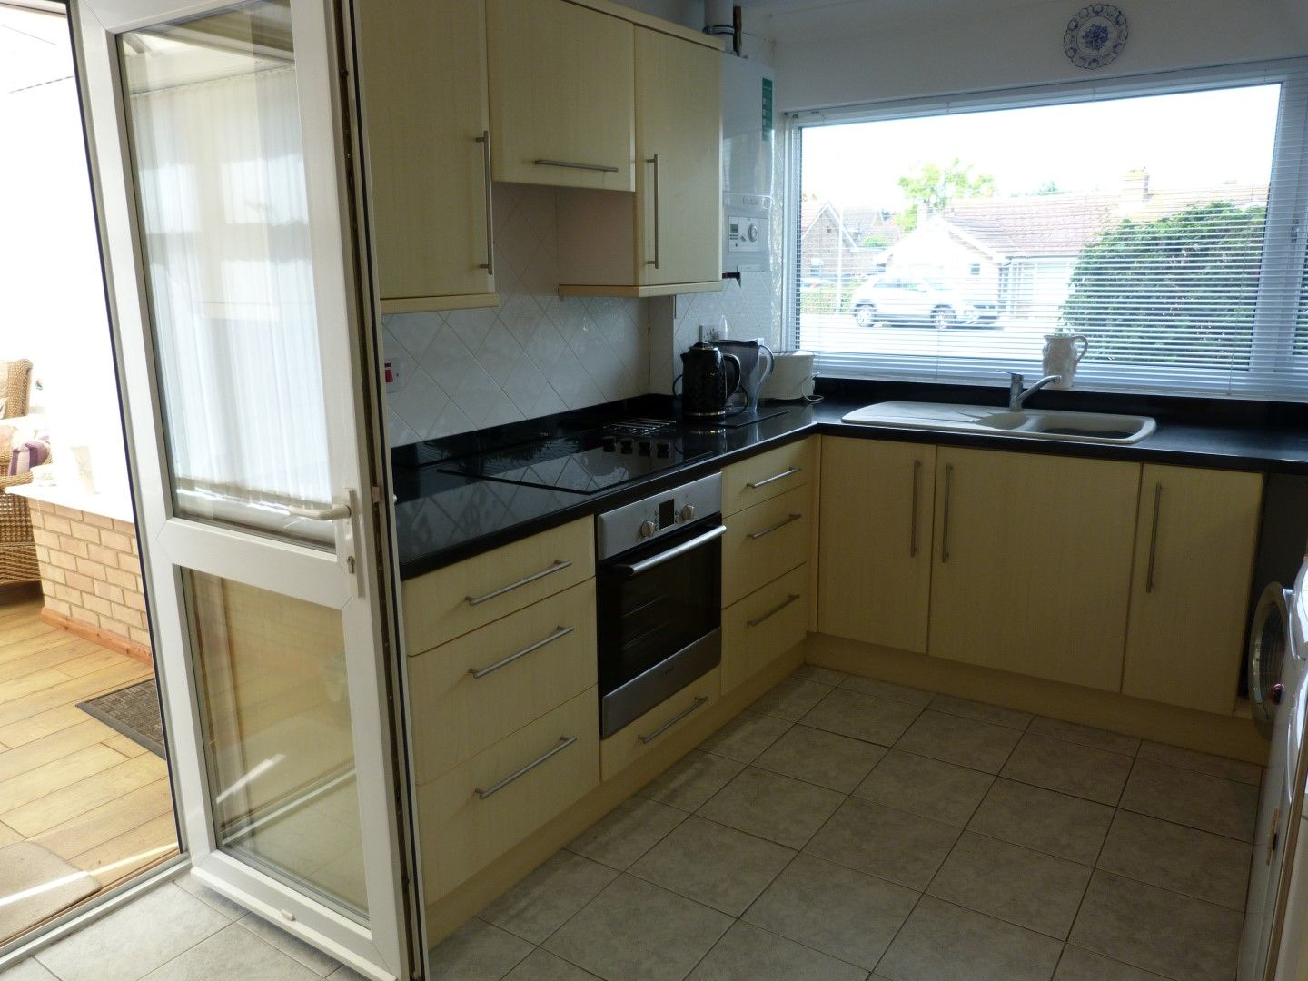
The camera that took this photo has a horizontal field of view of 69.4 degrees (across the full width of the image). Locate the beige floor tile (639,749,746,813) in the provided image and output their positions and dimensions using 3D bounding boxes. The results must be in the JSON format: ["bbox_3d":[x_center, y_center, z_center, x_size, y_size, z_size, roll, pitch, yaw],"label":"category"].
[{"bbox_3d":[0.120,0.848,2.762,0.186,0.010,0.314,7,15,34],"label":"beige floor tile"}]

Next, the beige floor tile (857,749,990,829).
[{"bbox_3d":[0.762,0.835,2.663,0.310,0.010,0.310,7,15,34],"label":"beige floor tile"}]

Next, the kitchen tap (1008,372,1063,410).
[{"bbox_3d":[1.347,-0.343,3.351,0.050,0.140,0.218,-8,14,-30],"label":"kitchen tap"}]

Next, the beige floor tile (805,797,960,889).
[{"bbox_3d":[0.585,0.894,2.411,0.310,0.010,0.310,7,15,34],"label":"beige floor tile"}]

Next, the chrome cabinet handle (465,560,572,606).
[{"bbox_3d":[-0.290,0.200,2.064,0.036,0.012,0.320,7,15,34],"label":"chrome cabinet handle"}]

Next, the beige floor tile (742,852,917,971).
[{"bbox_3d":[0.412,0.967,2.189,0.314,0.010,0.314,7,15,34],"label":"beige floor tile"}]

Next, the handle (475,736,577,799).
[{"bbox_3d":[-0.286,0.625,2.150,0.036,0.012,0.322,7,15,34],"label":"handle"}]

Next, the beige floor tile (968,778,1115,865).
[{"bbox_3d":[1.034,0.879,2.523,0.314,0.010,0.314,7,15,34],"label":"beige floor tile"}]

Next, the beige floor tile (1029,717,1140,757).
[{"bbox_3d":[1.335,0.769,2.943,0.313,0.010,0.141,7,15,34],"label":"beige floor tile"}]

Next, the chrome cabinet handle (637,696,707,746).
[{"bbox_3d":[0.059,0.644,2.666,0.036,0.012,0.326,7,15,34],"label":"chrome cabinet handle"}]

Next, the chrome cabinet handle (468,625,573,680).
[{"bbox_3d":[-0.288,0.355,2.096,0.036,0.012,0.320,7,15,34],"label":"chrome cabinet handle"}]

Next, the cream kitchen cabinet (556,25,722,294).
[{"bbox_3d":[-0.044,-1.012,3.019,0.310,0.755,0.493,7,15,34],"label":"cream kitchen cabinet"}]

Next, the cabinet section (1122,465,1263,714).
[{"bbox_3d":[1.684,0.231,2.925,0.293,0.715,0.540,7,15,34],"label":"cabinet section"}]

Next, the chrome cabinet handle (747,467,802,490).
[{"bbox_3d":[0.389,-0.041,3.026,0.036,0.012,0.326,7,15,34],"label":"chrome cabinet handle"}]

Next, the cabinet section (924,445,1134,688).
[{"bbox_3d":[1.317,0.185,3.174,0.595,0.715,0.540,7,15,34],"label":"cabinet section"}]

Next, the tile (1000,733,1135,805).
[{"bbox_3d":[1.214,0.819,2.778,0.314,0.010,0.314,7,15,34],"label":"tile"}]

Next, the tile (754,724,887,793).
[{"bbox_3d":[0.507,0.808,2.857,0.313,0.010,0.313,7,15,34],"label":"tile"}]

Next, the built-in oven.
[{"bbox_3d":[-0.174,0.269,2.741,0.570,0.595,0.595,7,15,34],"label":"built-in oven"}]

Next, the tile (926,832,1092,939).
[{"bbox_3d":[0.843,0.927,2.237,0.310,0.010,0.310,7,15,34],"label":"tile"}]

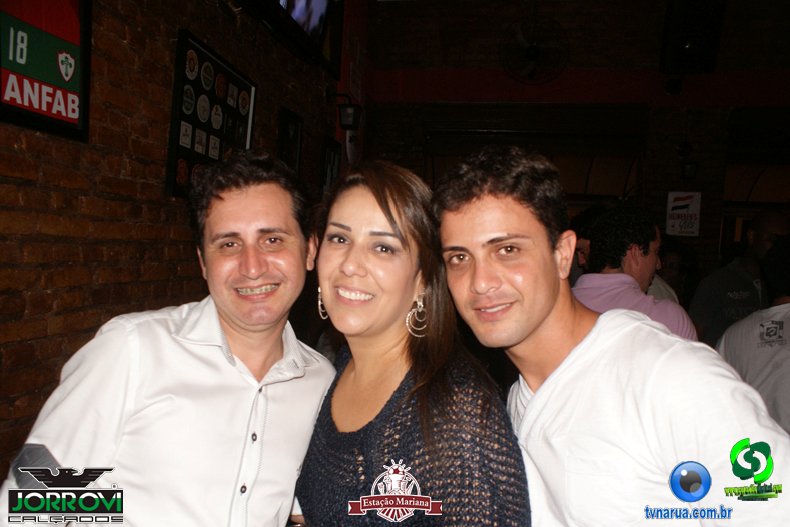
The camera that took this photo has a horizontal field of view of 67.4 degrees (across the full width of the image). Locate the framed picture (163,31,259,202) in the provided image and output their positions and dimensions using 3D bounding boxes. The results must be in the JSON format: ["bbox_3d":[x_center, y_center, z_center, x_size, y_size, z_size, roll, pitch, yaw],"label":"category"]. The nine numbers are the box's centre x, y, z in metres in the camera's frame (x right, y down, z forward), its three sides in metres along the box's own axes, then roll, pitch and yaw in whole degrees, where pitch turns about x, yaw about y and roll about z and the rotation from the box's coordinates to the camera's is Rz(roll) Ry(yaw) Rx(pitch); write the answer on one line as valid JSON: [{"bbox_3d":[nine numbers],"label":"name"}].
[{"bbox_3d":[-0.712,-0.526,2.373,0.029,0.567,0.660,5,2,7],"label":"framed picture"}]

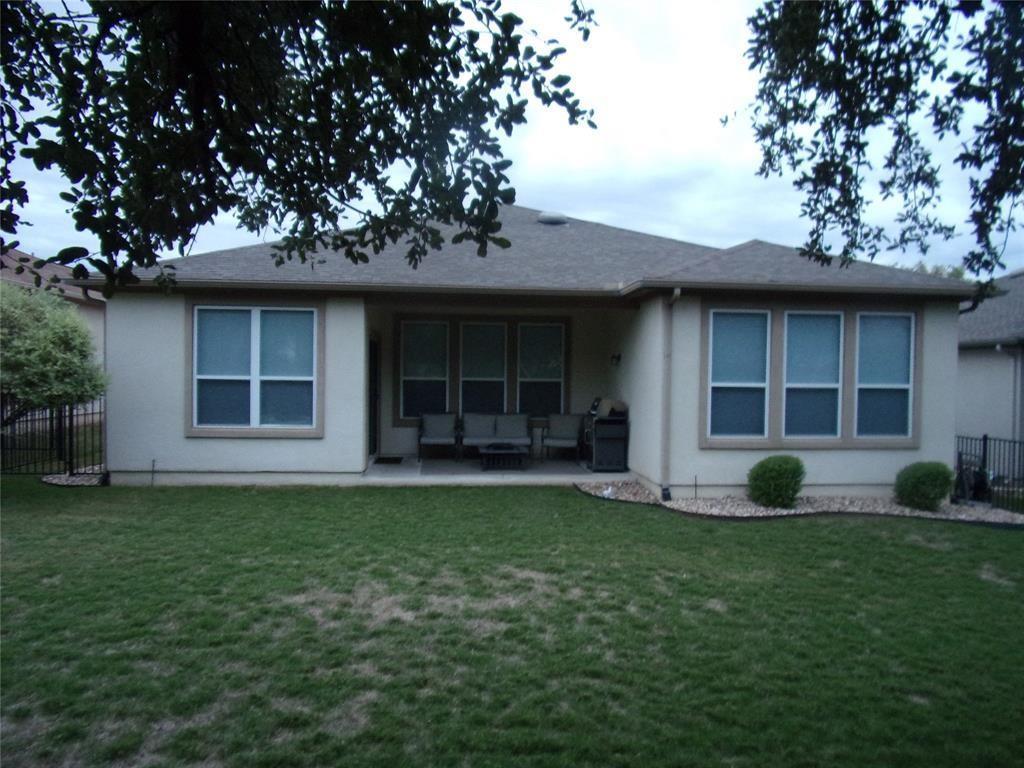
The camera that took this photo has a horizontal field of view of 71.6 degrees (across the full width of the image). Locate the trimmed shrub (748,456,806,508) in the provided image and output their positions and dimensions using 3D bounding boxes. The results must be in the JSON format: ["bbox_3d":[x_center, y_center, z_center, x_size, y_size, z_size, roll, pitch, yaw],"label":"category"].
[{"bbox_3d":[3.510,1.300,9.470,0.750,0.710,0.740,1,2,-5],"label":"trimmed shrub"}]

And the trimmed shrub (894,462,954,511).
[{"bbox_3d":[5.570,1.385,9.600,0.770,0.660,0.760,1,2,-5],"label":"trimmed shrub"}]

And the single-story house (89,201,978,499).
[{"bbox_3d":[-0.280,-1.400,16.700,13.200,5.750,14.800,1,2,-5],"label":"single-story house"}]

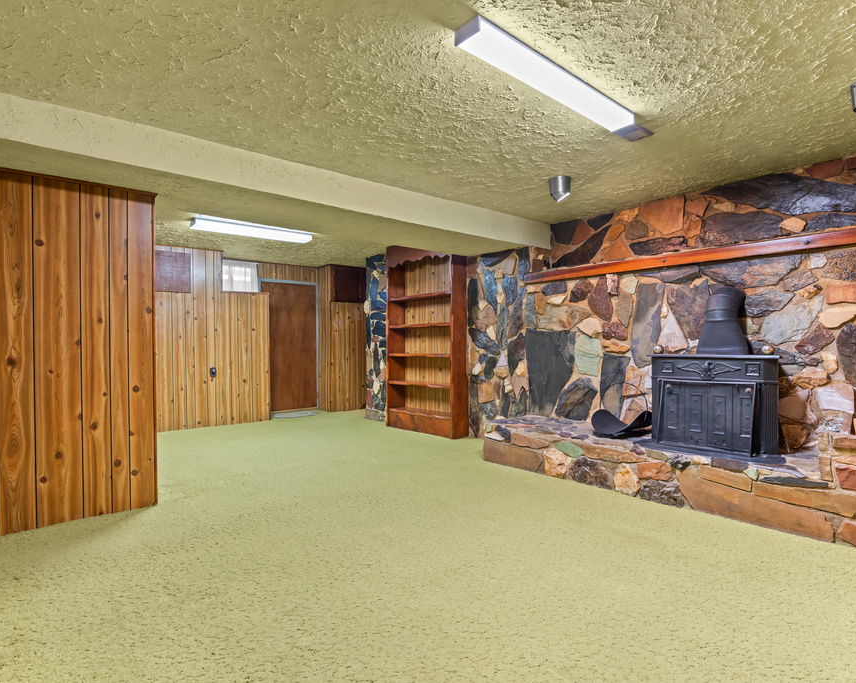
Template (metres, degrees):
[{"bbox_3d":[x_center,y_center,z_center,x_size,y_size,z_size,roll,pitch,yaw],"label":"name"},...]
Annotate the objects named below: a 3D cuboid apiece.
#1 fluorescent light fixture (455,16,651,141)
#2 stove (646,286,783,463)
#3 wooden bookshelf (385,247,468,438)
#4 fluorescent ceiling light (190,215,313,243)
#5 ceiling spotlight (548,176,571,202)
[{"bbox_3d":[0.677,-1.205,2.329,1.393,0.068,0.127,-1,0,-41],"label":"fluorescent light fixture"},{"bbox_3d":[2.150,0.201,3.654,0.658,1.226,0.916,-1,0,-41],"label":"stove"},{"bbox_3d":[-0.017,-0.060,6.097,0.329,2.361,1.232,-1,0,-41],"label":"wooden bookshelf"},{"bbox_3d":[-1.871,-1.183,5.237,1.237,0.071,0.221,-1,0,-41],"label":"fluorescent ceiling light"},{"bbox_3d":[1.019,-1.165,3.726,0.166,0.162,0.166,-1,0,-11],"label":"ceiling spotlight"}]

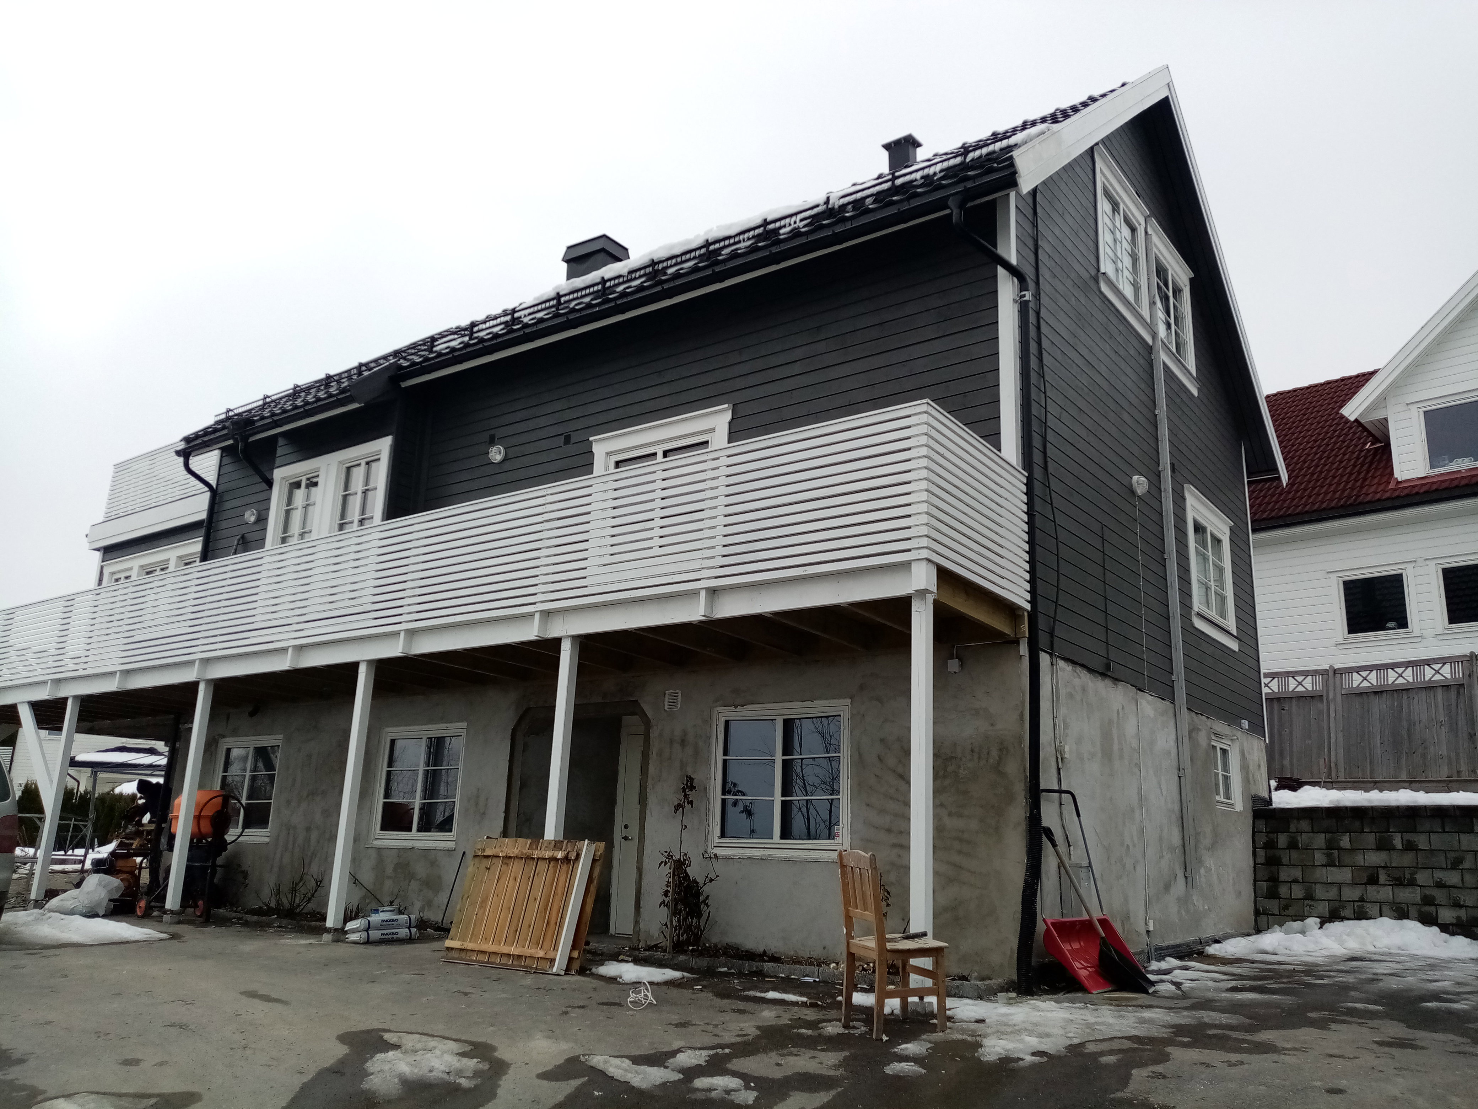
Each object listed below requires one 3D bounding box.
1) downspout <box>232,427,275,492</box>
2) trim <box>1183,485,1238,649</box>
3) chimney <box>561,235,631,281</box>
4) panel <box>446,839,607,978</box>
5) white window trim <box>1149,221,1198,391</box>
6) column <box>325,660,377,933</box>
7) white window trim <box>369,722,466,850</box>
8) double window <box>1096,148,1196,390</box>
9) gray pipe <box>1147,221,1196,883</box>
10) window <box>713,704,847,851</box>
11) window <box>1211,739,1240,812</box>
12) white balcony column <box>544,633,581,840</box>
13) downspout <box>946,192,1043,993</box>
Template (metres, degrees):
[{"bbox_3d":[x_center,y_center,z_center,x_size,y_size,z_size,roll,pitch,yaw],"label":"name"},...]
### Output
[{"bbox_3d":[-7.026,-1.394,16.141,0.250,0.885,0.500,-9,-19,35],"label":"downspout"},{"bbox_3d":[5.579,0.202,13.045,0.100,1.600,1.780,-9,-19,37],"label":"trim"},{"bbox_3d":[-2.342,-4.550,18.080,0.961,0.870,0.600,-9,-18,36],"label":"chimney"},{"bbox_3d":[-1.641,2.663,8.534,1.278,0.922,0.080,-7,-31,29],"label":"panel"},{"bbox_3d":[5.074,-2.830,12.924,0.085,1.633,1.573,-9,-18,36],"label":"white window trim"},{"bbox_3d":[-3.755,2.289,10.739,0.110,2.517,0.110,-9,-19,35],"label":"column"},{"bbox_3d":[-3.548,2.552,12.232,1.513,1.334,0.085,-9,-18,36],"label":"white window trim"},{"bbox_3d":[4.574,-3.013,12.285,0.091,1.633,3.297,-9,-18,36],"label":"double window"},{"bbox_3d":[4.451,-0.252,11.485,0.095,7.052,0.100,-9,-18,36],"label":"gray pipe"},{"bbox_3d":[0.346,1.949,9.686,1.443,1.277,0.120,-9,-19,35],"label":"window"},{"bbox_3d":[5.479,2.471,12.550,0.140,0.739,1.000,-9,-19,37],"label":"window"},{"bbox_3d":[-1.466,1.915,9.045,0.110,2.506,0.110,-9,-19,35],"label":"white balcony column"},{"bbox_3d":[1.905,0.106,8.183,0.369,5.856,0.823,-9,-18,36],"label":"downspout"}]

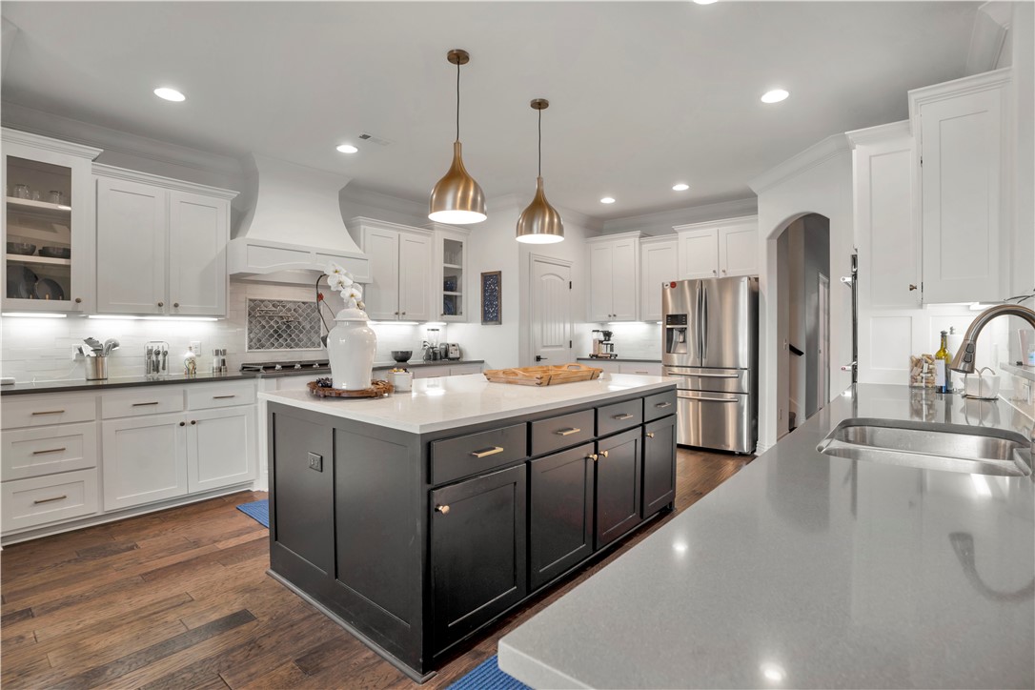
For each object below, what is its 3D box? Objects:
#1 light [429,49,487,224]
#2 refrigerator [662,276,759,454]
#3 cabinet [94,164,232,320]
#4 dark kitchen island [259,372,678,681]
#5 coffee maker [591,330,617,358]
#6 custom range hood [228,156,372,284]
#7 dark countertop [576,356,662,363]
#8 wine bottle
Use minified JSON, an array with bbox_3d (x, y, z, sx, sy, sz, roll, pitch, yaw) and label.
[{"bbox_3d":[-0.321,-1.142,2.522,0.310,0.885,0.310,0,1,0],"label":"light"},{"bbox_3d":[2.185,0.227,5.187,0.890,1.800,0.770,1,2,38],"label":"refrigerator"},{"bbox_3d":[-2.755,-0.737,3.587,0.390,1.050,0.870,1,2,42],"label":"cabinet"},{"bbox_3d":[-0.087,0.697,2.853,1.360,0.907,2.280,1,1,41],"label":"dark kitchen island"},{"bbox_3d":[1.111,0.012,6.057,0.320,0.358,0.180,1,2,38],"label":"coffee maker"},{"bbox_3d":[-2.006,-1.097,4.263,0.570,1.030,1.170,1,2,42],"label":"custom range hood"},{"bbox_3d":[1.420,0.213,5.879,1.150,0.037,0.620,1,2,38],"label":"dark countertop"},{"bbox_3d":[2.175,0.075,2.338,0.074,0.321,0.074,1,1,41],"label":"wine bottle"}]

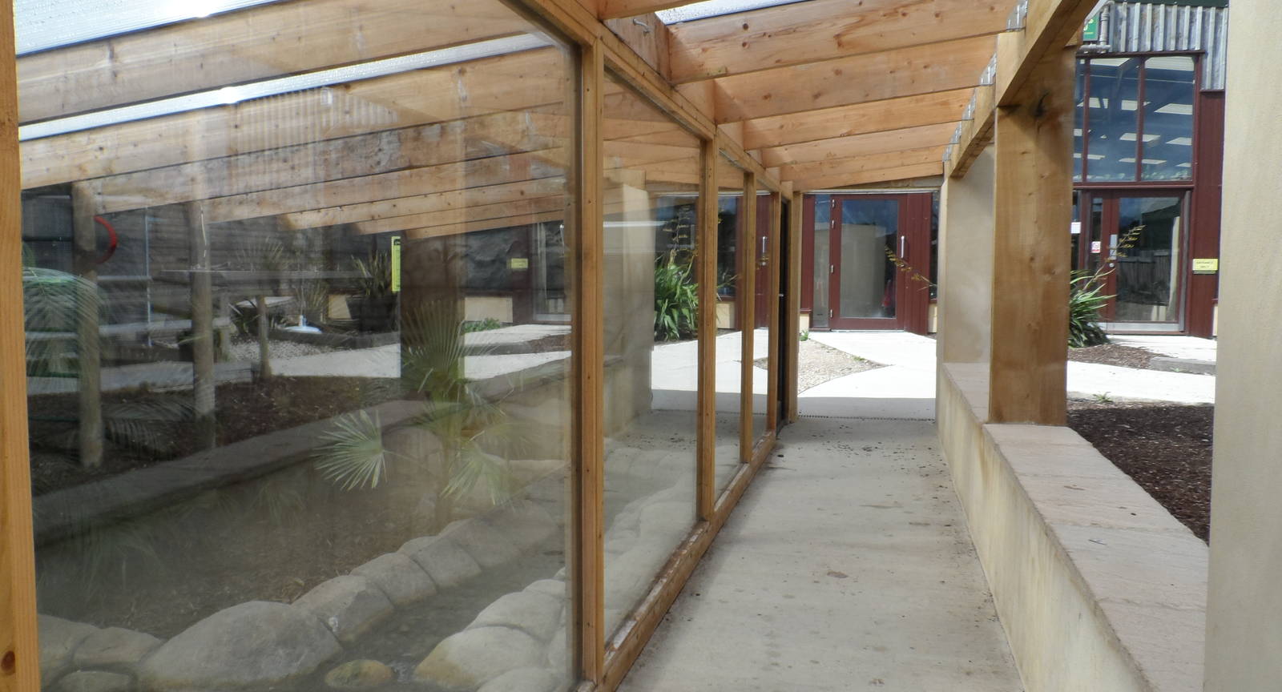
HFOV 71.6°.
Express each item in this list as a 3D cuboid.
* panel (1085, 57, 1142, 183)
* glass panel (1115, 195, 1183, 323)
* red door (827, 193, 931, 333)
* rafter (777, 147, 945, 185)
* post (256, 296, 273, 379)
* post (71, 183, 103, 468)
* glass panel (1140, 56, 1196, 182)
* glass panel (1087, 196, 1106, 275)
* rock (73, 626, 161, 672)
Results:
[{"bbox_3d":[7.172,-3.430,13.500,0.725,1.827,0.030,1,4,6],"label":"panel"},{"bbox_3d":[7.512,-1.289,13.150,0.993,1.867,0.050,0,4,3],"label":"glass panel"},{"bbox_3d":[3.586,-1.246,13.400,1.570,2.084,0.090,0,4,3],"label":"red door"},{"bbox_3d":[1.636,-1.437,6.641,1.277,0.222,0.049,-7,2,16],"label":"rafter"},{"bbox_3d":[-2.651,-0.065,6.242,0.072,0.575,0.072,-1,4,-17],"label":"post"},{"bbox_3d":[-2.275,-0.093,3.658,0.082,1.152,0.082,1,4,16],"label":"post"},{"bbox_3d":[7.979,-3.417,13.450,0.718,1.820,0.030,1,4,6],"label":"glass panel"},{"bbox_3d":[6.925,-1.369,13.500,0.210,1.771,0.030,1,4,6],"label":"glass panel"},{"bbox_3d":[-1.817,1.075,3.086,0.265,0.115,0.170,-2,4,-33],"label":"rock"}]

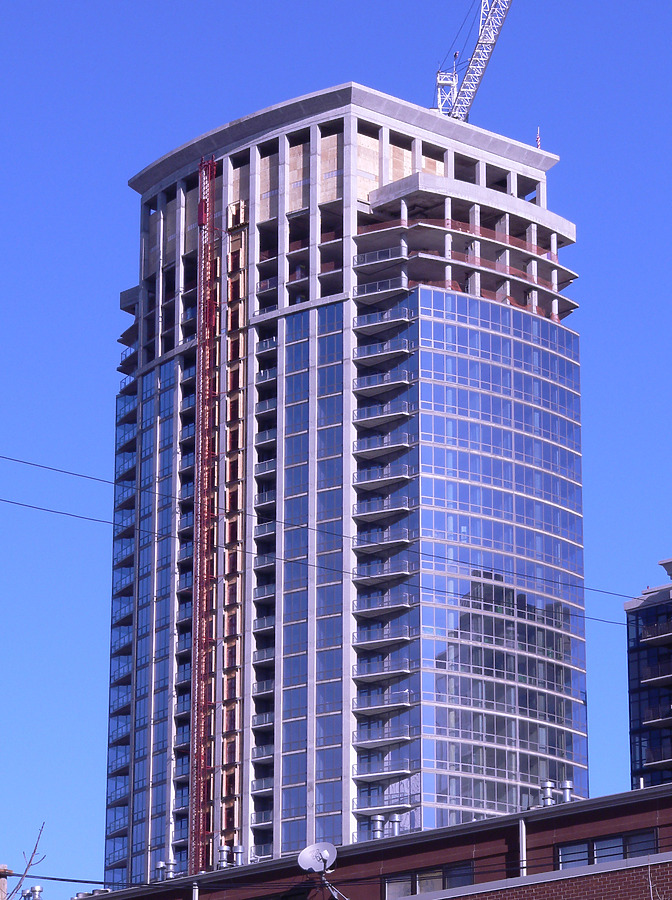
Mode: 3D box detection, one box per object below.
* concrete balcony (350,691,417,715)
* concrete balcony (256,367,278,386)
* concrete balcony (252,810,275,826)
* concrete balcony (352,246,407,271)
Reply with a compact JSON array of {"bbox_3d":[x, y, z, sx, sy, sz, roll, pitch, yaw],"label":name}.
[{"bbox_3d":[4.511,22.950,274.387,5.610,1.250,2.440,-10,-20,29],"label":"concrete balcony"},{"bbox_3d":[-6.300,-7.018,296.519,3.000,1.250,1.350,-13,-20,40],"label":"concrete balcony"},{"bbox_3d":[-6.388,34.677,284.954,3.000,1.250,1.350,-13,-20,40],"label":"concrete balcony"},{"bbox_3d":[4.623,-17.814,287.097,5.610,1.250,2.440,-10,-20,29],"label":"concrete balcony"}]

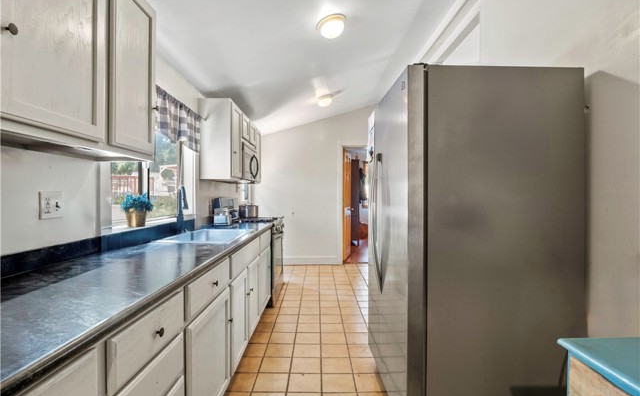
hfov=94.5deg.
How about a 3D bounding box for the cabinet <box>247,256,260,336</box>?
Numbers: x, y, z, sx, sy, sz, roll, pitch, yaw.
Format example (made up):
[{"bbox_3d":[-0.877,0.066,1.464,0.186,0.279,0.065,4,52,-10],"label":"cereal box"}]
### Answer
[{"bbox_3d":[-0.770,0.775,2.355,0.500,0.550,0.370,0,0,0],"label":"cabinet"}]

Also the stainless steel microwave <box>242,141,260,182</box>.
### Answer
[{"bbox_3d":[-0.945,-0.400,3.540,0.360,0.410,0.760,0,0,0],"label":"stainless steel microwave"}]

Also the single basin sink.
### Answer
[{"bbox_3d":[-0.785,0.360,2.160,0.470,0.200,0.810,0,0,0],"label":"single basin sink"}]

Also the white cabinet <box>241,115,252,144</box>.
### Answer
[{"bbox_3d":[-0.965,-0.775,3.350,0.310,0.310,0.370,0,0,0],"label":"white cabinet"}]

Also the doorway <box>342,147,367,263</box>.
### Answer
[{"bbox_3d":[0.770,0.140,5.200,0.760,2.060,0.130,0,0,0],"label":"doorway"}]

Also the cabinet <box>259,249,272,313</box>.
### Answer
[{"bbox_3d":[-0.770,0.775,2.870,0.500,0.550,0.550,0,0,0],"label":"cabinet"}]

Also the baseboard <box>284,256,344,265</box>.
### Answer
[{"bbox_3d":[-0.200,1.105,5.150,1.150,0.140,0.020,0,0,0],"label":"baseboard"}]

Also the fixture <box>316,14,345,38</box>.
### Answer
[{"bbox_3d":[0.100,-1.310,2.310,0.235,0.100,0.235,-15,0,0],"label":"fixture"}]

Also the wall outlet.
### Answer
[{"bbox_3d":[-1.122,0.031,1.240,0.012,0.114,0.114,0,0,0],"label":"wall outlet"}]

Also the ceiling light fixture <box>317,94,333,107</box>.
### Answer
[{"bbox_3d":[0.090,-1.310,4.050,0.230,0.105,0.230,-15,0,0],"label":"ceiling light fixture"}]

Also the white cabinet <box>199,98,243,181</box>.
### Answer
[{"bbox_3d":[-0.965,-0.550,2.960,0.315,0.760,0.400,0,0,0],"label":"white cabinet"}]

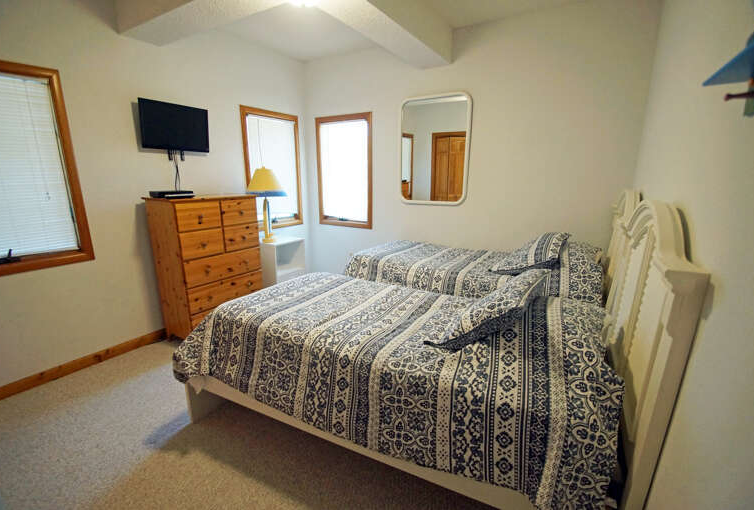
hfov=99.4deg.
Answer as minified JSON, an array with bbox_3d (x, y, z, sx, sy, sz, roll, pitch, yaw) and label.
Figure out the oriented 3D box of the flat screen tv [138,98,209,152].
[{"bbox_3d":[-1.501,-0.956,2.409,0.060,0.325,0.520,7,14,27],"label":"flat screen tv"}]

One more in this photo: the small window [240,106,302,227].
[{"bbox_3d":[-1.013,-0.841,3.225,0.080,1.140,0.637,10,16,37],"label":"small window"}]

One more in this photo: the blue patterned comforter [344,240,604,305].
[{"bbox_3d":[0.739,0.393,2.540,1.930,0.710,0.900,7,14,27],"label":"blue patterned comforter"}]

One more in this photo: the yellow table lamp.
[{"bbox_3d":[-1.037,-0.471,2.979,0.355,0.683,0.355,8,15,33],"label":"yellow table lamp"}]

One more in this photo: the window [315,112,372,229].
[{"bbox_3d":[-0.355,-0.857,3.346,0.670,1.130,0.080,7,14,28],"label":"window"}]

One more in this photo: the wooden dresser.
[{"bbox_3d":[-1.393,0.111,2.726,0.440,1.180,0.700,8,15,33],"label":"wooden dresser"}]

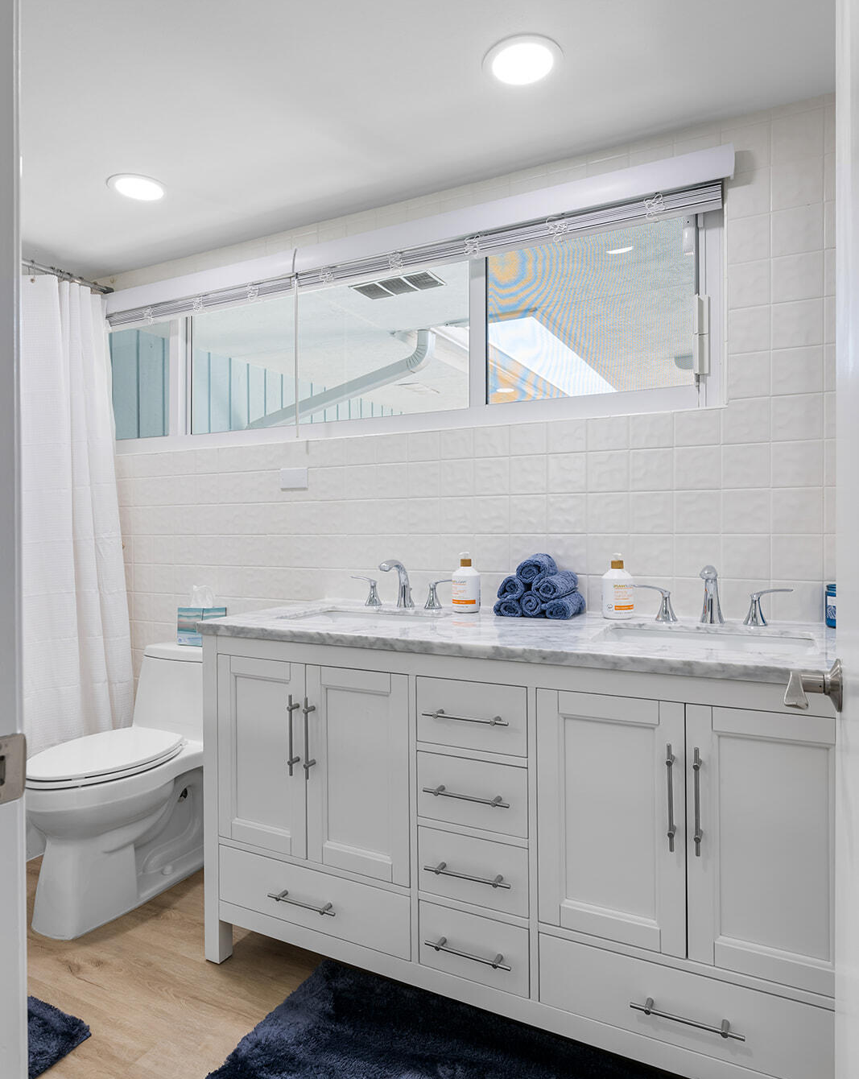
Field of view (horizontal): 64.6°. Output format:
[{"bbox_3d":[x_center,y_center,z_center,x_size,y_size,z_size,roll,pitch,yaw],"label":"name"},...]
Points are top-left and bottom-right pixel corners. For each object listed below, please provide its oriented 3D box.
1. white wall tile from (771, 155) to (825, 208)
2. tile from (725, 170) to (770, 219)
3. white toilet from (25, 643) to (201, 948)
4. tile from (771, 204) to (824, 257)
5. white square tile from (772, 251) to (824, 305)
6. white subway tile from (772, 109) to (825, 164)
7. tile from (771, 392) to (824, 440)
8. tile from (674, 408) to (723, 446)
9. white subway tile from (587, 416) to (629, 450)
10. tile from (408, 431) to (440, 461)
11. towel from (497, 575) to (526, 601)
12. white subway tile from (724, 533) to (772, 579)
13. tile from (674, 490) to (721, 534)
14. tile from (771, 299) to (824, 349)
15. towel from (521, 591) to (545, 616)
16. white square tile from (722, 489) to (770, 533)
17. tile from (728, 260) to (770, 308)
[{"bbox_3d":[0.878,-0.846,1.623,0.108,0.108,0.010,0,0,27],"label":"white wall tile"},{"bbox_3d":[0.785,-0.846,1.670,0.095,0.108,0.010,0,0,27],"label":"tile"},{"bbox_3d":[-0.873,0.703,2.078,0.410,0.690,0.725,0,0,27],"label":"white toilet"},{"bbox_3d":[0.890,-0.744,1.645,0.110,0.110,0.010,0,0,27],"label":"tile"},{"bbox_3d":[0.889,-0.632,1.645,0.110,0.110,0.010,0,0,27],"label":"white square tile"},{"bbox_3d":[0.880,-0.959,1.627,0.108,0.108,0.009,0,0,27],"label":"white subway tile"},{"bbox_3d":[0.879,-0.291,1.626,0.108,0.108,0.009,0,0,27],"label":"tile"},{"bbox_3d":[0.688,-0.285,1.746,0.110,0.092,0.010,0,0,27],"label":"tile"},{"bbox_3d":[0.484,-0.283,1.838,0.110,0.088,0.008,0,1,27],"label":"white subway tile"},{"bbox_3d":[-0.014,-0.282,2.073,0.108,0.087,0.010,0,0,27],"label":"tile"},{"bbox_3d":[0.248,0.128,1.861,0.072,0.060,0.150,0,0,27],"label":"towel"},{"bbox_3d":[0.779,0.043,1.676,0.108,0.108,0.009,0,0,27],"label":"white subway tile"},{"bbox_3d":[0.680,-0.069,1.724,0.108,0.108,0.010,0,0,27],"label":"tile"},{"bbox_3d":[0.879,-0.513,1.626,0.108,0.108,0.009,0,0,27],"label":"tile"},{"bbox_3d":[0.296,0.164,1.810,0.063,0.065,0.142,0,0,27],"label":"towel"},{"bbox_3d":[0.784,-0.069,1.686,0.108,0.108,0.010,0,0,27],"label":"white square tile"},{"bbox_3d":[0.797,-0.632,1.691,0.092,0.110,0.010,0,0,27],"label":"tile"}]

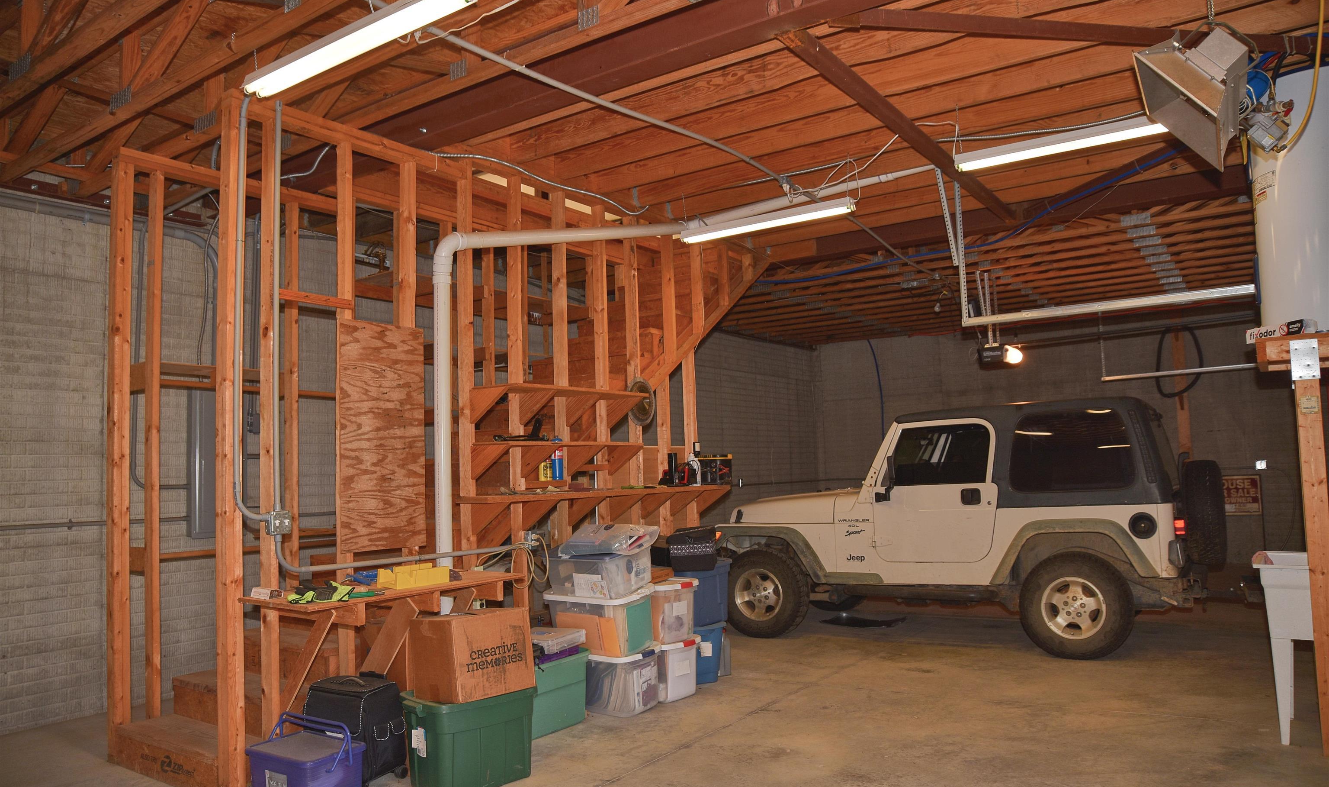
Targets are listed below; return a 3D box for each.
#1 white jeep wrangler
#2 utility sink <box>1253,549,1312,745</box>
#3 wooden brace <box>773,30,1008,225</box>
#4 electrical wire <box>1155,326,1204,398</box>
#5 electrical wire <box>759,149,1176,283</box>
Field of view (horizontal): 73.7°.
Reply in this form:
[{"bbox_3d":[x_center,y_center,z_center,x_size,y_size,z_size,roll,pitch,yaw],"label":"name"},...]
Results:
[{"bbox_3d":[2.296,1.033,7.253,3.870,1.770,1.700,-5,-5,31],"label":"white jeep wrangler"},{"bbox_3d":[3.102,1.180,4.110,0.590,0.850,0.610,-5,-6,33],"label":"utility sink"},{"bbox_3d":[1.587,-1.461,5.259,0.090,0.090,3.780,-5,-6,35],"label":"wooden brace"},{"bbox_3d":[6.036,-0.376,10.394,0.520,0.850,0.080,-5,-5,35],"label":"electrical wire"},{"bbox_3d":[2.112,-1.143,6.538,0.777,0.090,3.838,1,-5,-30],"label":"electrical wire"}]

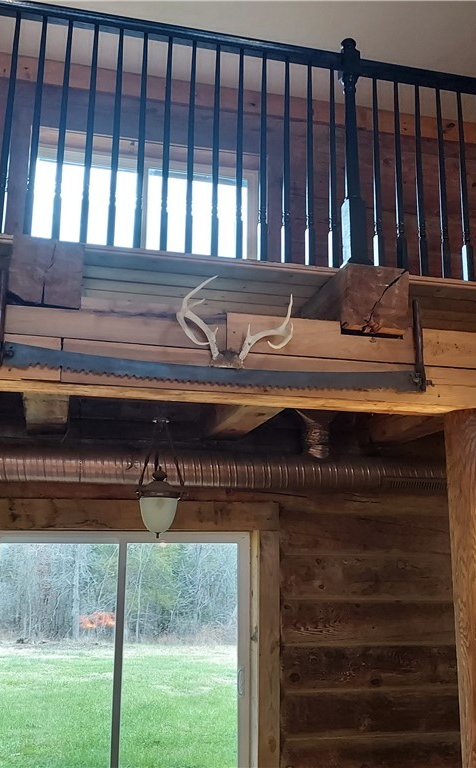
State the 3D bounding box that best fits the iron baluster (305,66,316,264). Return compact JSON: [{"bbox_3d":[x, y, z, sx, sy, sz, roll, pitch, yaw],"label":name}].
[{"bbox_3d":[0.284,-0.882,2.819,0.034,0.872,0.034,4,-12,-13],"label":"iron baluster"}]

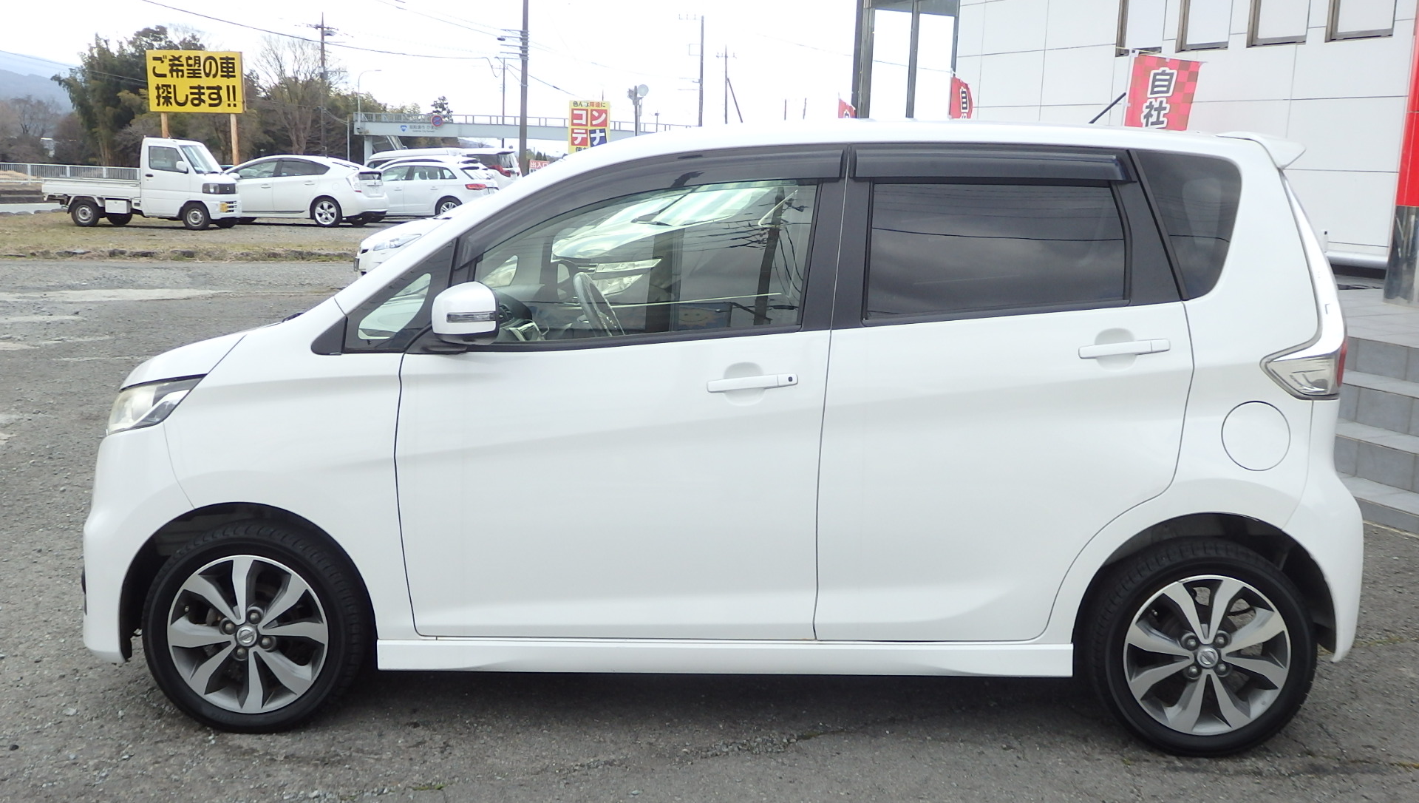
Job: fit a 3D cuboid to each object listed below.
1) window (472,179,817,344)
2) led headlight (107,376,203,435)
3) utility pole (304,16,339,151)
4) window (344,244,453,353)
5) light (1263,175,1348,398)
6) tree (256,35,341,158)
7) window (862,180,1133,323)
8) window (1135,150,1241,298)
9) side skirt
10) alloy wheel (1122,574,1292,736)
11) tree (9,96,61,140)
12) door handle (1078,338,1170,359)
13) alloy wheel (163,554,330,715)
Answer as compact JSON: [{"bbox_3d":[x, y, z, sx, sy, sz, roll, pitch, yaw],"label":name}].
[{"bbox_3d":[-0.158,-0.348,3.347,0.860,0.430,0.060,1,-2,1],"label":"window"},{"bbox_3d":[-1.433,-0.001,3.503,0.360,0.200,0.360,2,10,-1],"label":"led headlight"},{"bbox_3d":[-23.115,-17.555,80.836,1.900,10.860,0.500,2,9,0],"label":"utility pole"},{"bbox_3d":[-0.774,-0.260,3.377,0.275,0.280,0.050,1,-2,7],"label":"window"},{"bbox_3d":[1.470,-0.279,3.372,0.215,0.545,0.180,1,8,1],"label":"light"},{"bbox_3d":[-26.777,-19.116,88.833,5.770,9.300,5.770,2,10,0],"label":"tree"},{"bbox_3d":[0.702,-0.373,3.308,0.655,0.355,0.040,2,0,-1],"label":"window"},{"bbox_3d":[1.181,-0.436,3.327,0.270,0.360,0.050,2,-3,-1],"label":"window"},{"bbox_3d":[0.043,0.641,3.445,1.760,0.105,0.090,2,10,-1],"label":"side skirt"},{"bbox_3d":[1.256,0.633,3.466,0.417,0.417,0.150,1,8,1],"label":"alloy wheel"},{"bbox_3d":[-57.339,-22.987,115.542,4.520,6.060,4.520,2,10,0],"label":"tree"},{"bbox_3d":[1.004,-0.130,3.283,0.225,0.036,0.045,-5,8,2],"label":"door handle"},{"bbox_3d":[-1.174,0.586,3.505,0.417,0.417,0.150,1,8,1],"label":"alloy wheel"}]

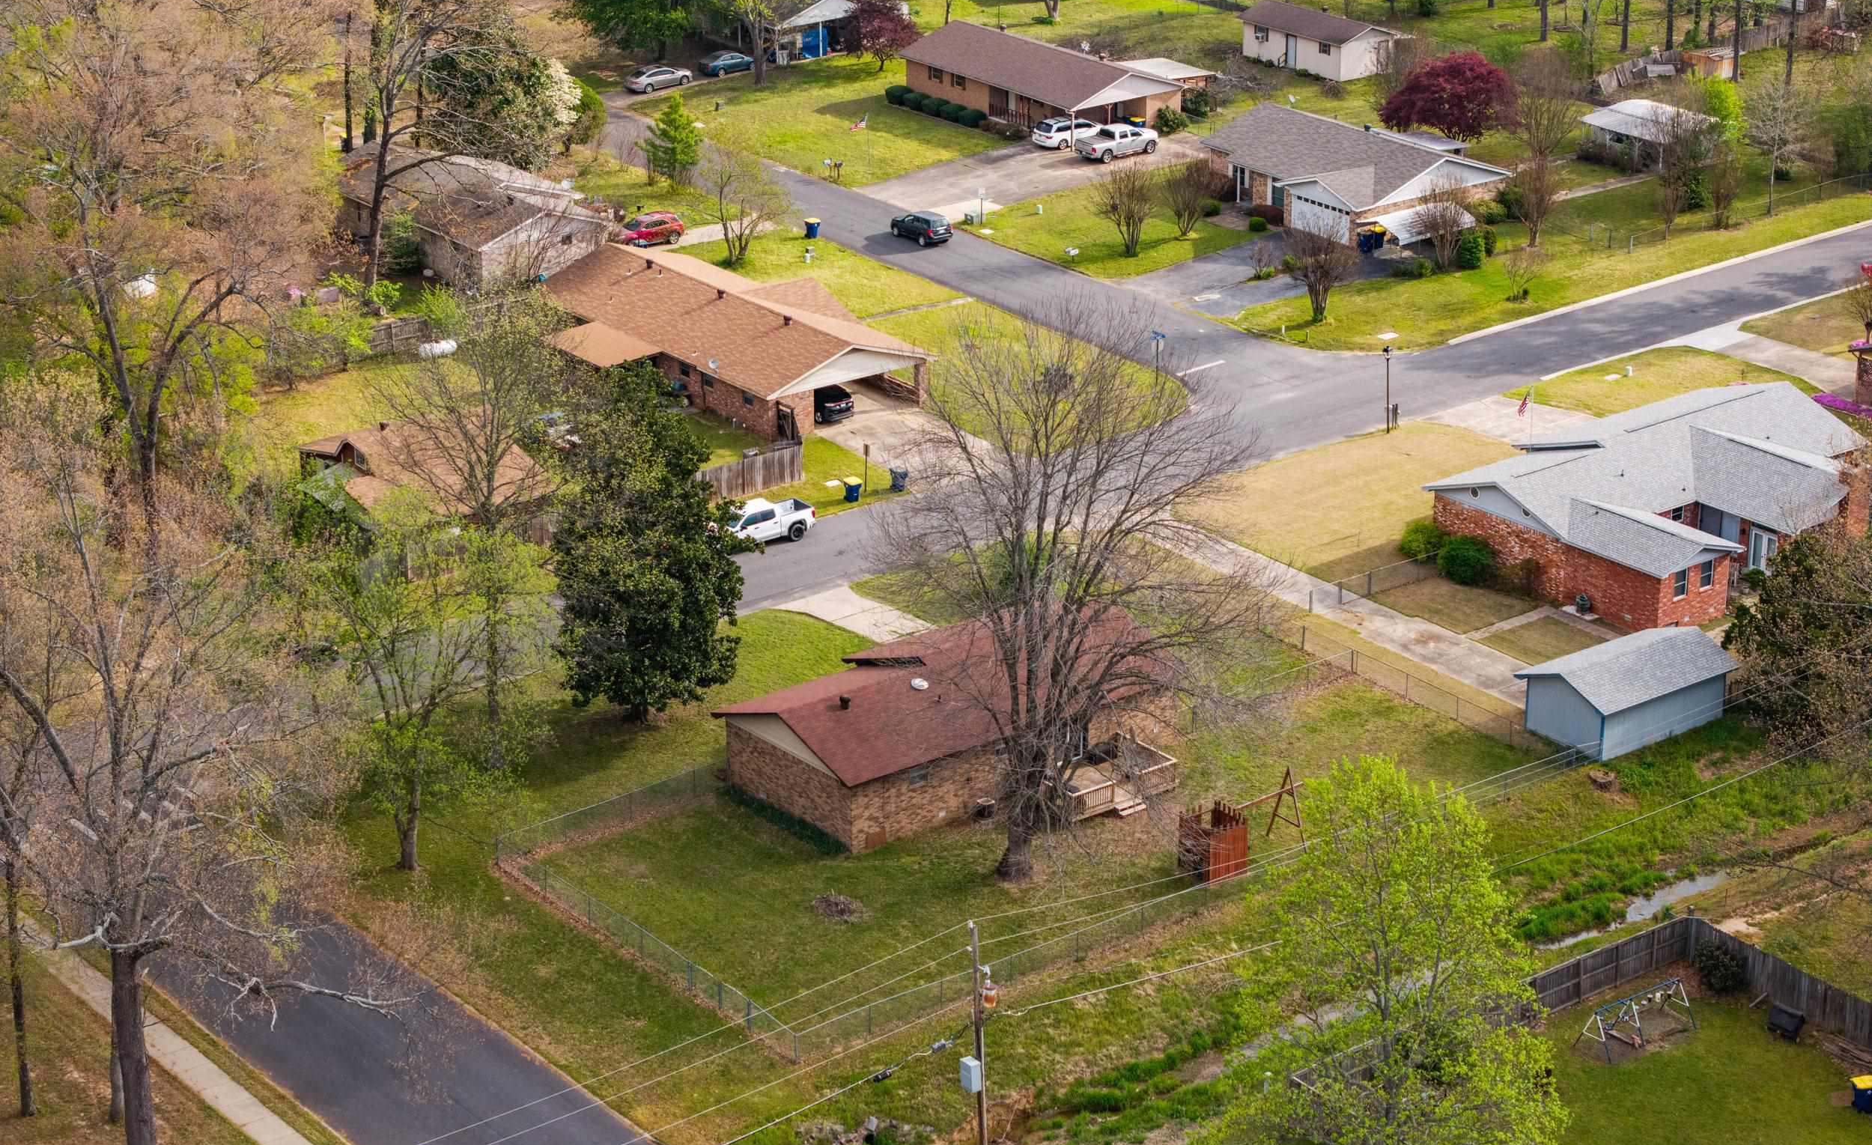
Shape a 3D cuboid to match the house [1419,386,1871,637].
[{"bbox_3d":[35.673,-4.078,179.720,21.166,4.400,17.354,-16,25,-33],"label":"house"}]

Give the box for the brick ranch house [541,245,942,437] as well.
[{"bbox_3d":[-11.095,-12.455,195.656,12.600,4.350,22.700,-16,26,-34],"label":"brick ranch house"}]

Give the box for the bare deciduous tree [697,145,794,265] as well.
[{"bbox_3d":[-11.332,-21.969,226.262,5.850,7.088,5.850,-3,21,-3],"label":"bare deciduous tree"}]

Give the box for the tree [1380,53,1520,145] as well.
[{"bbox_3d":[31.938,-29.114,235.502,8.400,6.100,8.000,0,21,0],"label":"tree"}]

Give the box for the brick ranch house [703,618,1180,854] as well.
[{"bbox_3d":[0.280,5.117,148.636,16.611,4.850,10.800,-16,26,-35],"label":"brick ranch house"}]

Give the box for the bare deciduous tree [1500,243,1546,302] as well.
[{"bbox_3d":[33.893,-17.386,218.773,2.628,3.492,2.628,-1,22,0],"label":"bare deciduous tree"}]

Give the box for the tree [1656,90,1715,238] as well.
[{"bbox_3d":[45.264,-24.616,228.610,3.560,9.227,3.560,-1,22,0],"label":"tree"}]

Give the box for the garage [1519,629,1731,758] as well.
[{"bbox_3d":[28.995,4.787,158.668,7.935,3.290,5.236,-16,25,-33],"label":"garage"}]

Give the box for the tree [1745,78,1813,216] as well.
[{"bbox_3d":[50.982,-25.692,229.293,4.158,8.417,4.158,3,21,12],"label":"tree"}]

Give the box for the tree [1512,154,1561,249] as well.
[{"bbox_3d":[36.140,-22.393,227.881,3.008,5.850,3.008,-1,22,0],"label":"tree"}]

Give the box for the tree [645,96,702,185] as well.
[{"bbox_3d":[-15.817,-26.466,230.312,3.200,5.500,3.100,0,21,0],"label":"tree"}]

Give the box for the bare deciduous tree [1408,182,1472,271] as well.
[{"bbox_3d":[29.405,-20.281,221.016,3.754,5.435,3.754,1,21,7],"label":"bare deciduous tree"}]

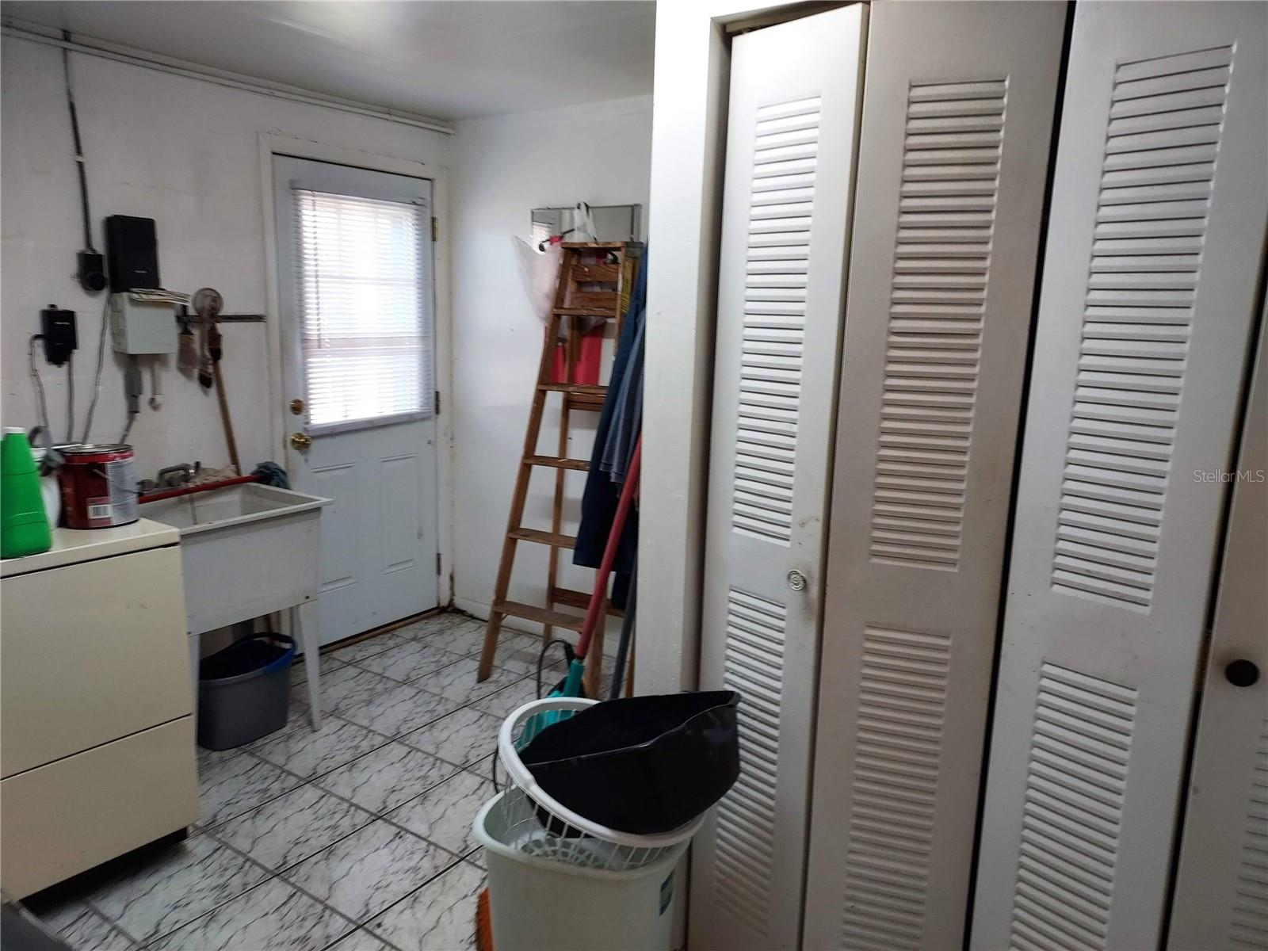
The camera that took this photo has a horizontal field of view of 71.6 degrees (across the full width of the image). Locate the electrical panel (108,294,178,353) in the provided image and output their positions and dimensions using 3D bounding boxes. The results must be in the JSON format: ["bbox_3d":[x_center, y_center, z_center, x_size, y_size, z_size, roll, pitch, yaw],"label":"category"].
[{"bbox_3d":[-1.647,-0.502,2.957,0.100,0.180,0.160,8,12,33],"label":"electrical panel"}]

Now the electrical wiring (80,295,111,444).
[{"bbox_3d":[-1.760,-0.352,2.884,0.030,0.485,0.130,8,12,33],"label":"electrical wiring"}]

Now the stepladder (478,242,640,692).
[{"bbox_3d":[-0.207,-0.016,3.400,0.620,1.717,0.520,7,12,29],"label":"stepladder"}]

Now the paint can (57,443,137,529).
[{"bbox_3d":[-1.392,0.026,2.295,0.168,0.195,0.168,2,10,0],"label":"paint can"}]

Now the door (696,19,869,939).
[{"bbox_3d":[0.284,0.110,1.884,0.030,2.000,0.315,-8,14,-43],"label":"door"}]

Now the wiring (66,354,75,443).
[{"bbox_3d":[-1.812,-0.250,2.835,0.020,0.300,0.030,8,12,33],"label":"wiring"}]

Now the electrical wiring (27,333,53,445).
[{"bbox_3d":[-1.861,-0.265,2.753,0.030,0.350,0.075,8,12,33],"label":"electrical wiring"}]

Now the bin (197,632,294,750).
[{"bbox_3d":[-1.348,0.748,3.003,0.260,0.285,0.340,8,12,33],"label":"bin"}]

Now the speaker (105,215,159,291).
[{"bbox_3d":[-1.656,-0.727,2.903,0.085,0.240,0.130,8,12,33],"label":"speaker"}]

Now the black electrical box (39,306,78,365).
[{"bbox_3d":[-1.821,-0.443,2.794,0.060,0.180,0.070,9,13,34],"label":"black electrical box"}]

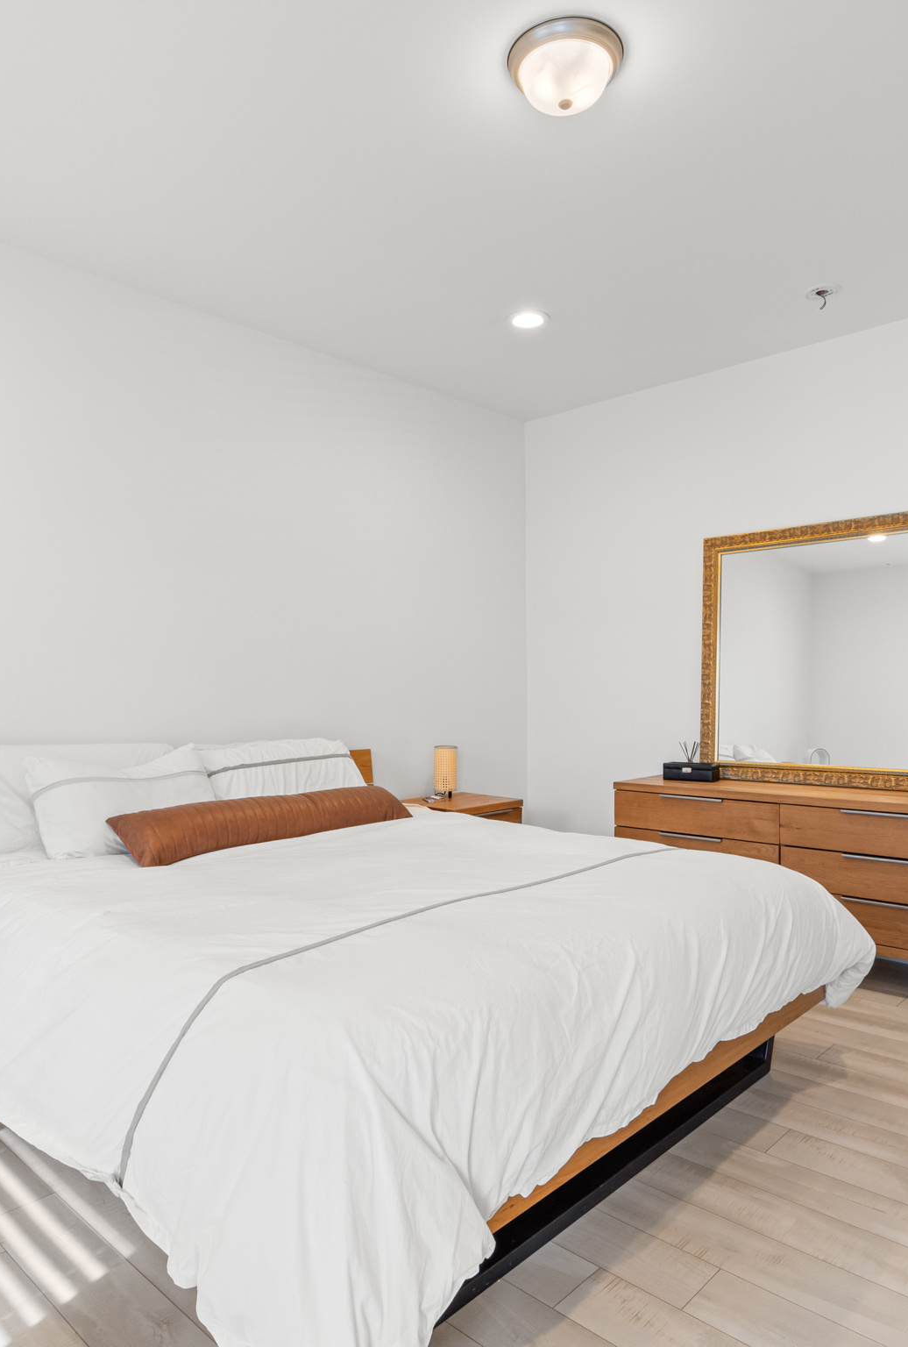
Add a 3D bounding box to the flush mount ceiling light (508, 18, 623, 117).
[{"bbox_3d":[0.273,-1.438,2.020,0.285,0.120,0.285,0,0,0],"label":"flush mount ceiling light"}]

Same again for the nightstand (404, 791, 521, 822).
[{"bbox_3d":[0.023,0.947,4.108,0.425,0.623,0.485,-1,-1,44],"label":"nightstand"}]

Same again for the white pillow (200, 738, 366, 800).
[{"bbox_3d":[-0.629,0.424,3.176,0.680,0.420,0.170,0,-43,-46],"label":"white pillow"}]

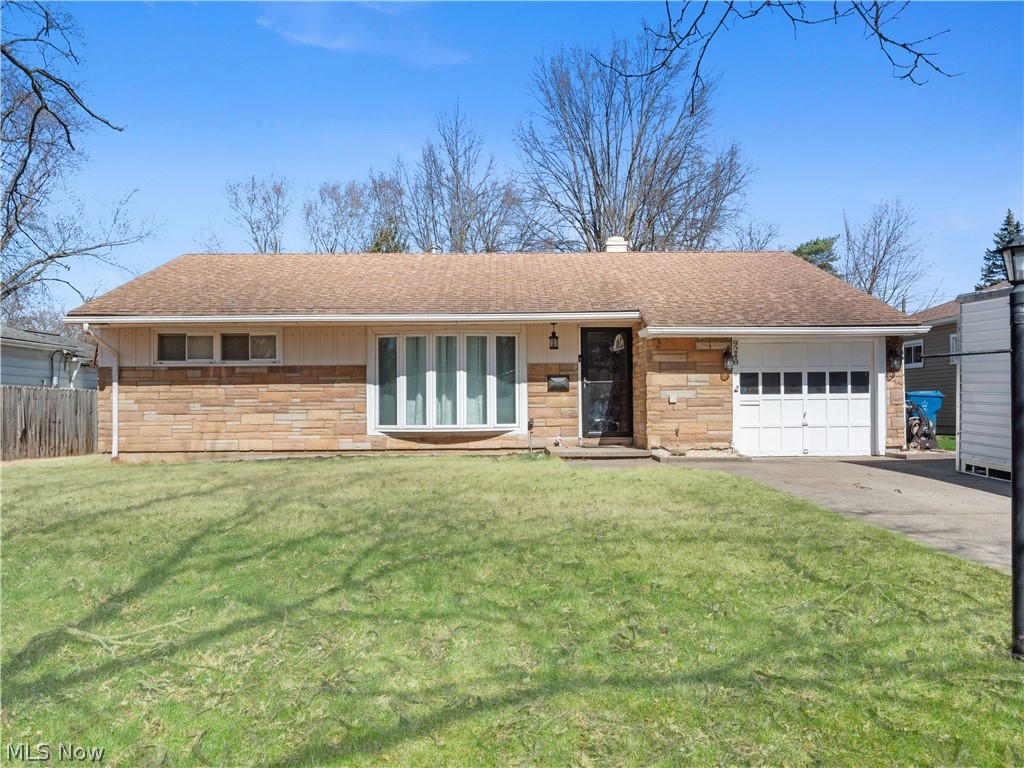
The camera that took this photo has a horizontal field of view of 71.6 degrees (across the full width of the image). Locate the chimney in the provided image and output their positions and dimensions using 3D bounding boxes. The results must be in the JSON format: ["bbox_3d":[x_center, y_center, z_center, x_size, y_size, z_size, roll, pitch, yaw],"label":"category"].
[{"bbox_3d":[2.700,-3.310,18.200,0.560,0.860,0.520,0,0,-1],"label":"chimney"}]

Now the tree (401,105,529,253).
[{"bbox_3d":[-2.270,-6.070,34.000,6.200,14.600,6.000,0,0,-1],"label":"tree"}]

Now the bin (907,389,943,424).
[{"bbox_3d":[7.830,0.680,13.800,0.840,1.100,0.680,0,0,6],"label":"bin"}]

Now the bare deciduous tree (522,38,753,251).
[{"bbox_3d":[5.300,-6.980,31.000,10.200,16.400,9.800,0,0,-1],"label":"bare deciduous tree"}]

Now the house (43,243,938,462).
[{"bbox_3d":[-0.600,-0.940,16.800,14.800,4.500,10.200,0,0,-1],"label":"house"}]

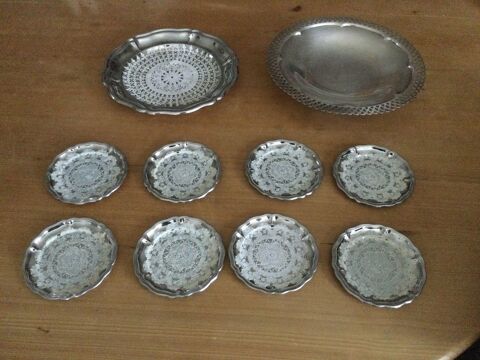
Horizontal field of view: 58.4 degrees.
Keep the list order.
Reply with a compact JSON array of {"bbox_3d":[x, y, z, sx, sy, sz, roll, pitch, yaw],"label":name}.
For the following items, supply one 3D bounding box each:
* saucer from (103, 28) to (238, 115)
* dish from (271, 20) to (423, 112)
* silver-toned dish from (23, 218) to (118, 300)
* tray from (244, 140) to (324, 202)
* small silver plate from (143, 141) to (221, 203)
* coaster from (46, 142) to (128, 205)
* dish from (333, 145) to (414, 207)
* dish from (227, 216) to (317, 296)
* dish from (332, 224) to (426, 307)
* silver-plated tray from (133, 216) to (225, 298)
[{"bbox_3d":[-0.107,-0.169,0.679,0.210,0.021,0.210,0,53,0],"label":"saucer"},{"bbox_3d":[0.164,-0.176,0.680,0.243,0.029,0.243,0,53,0],"label":"dish"},{"bbox_3d":[-0.189,0.089,0.487,0.102,0.012,0.102,0,53,0],"label":"silver-toned dish"},{"bbox_3d":[0.058,-0.011,0.564,0.102,0.012,0.102,0,53,0],"label":"tray"},{"bbox_3d":[-0.074,-0.009,0.562,0.102,0.012,0.102,0,53,0],"label":"small silver plate"},{"bbox_3d":[-0.197,-0.007,0.561,0.102,0.012,0.102,0,53,0],"label":"coaster"},{"bbox_3d":[0.173,-0.004,0.558,0.102,0.012,0.102,0,53,0],"label":"dish"},{"bbox_3d":[0.038,0.084,0.491,0.102,0.012,0.102,0,53,0],"label":"dish"},{"bbox_3d":[0.154,0.096,0.482,0.102,0.012,0.102,0,53,0],"label":"dish"},{"bbox_3d":[-0.068,0.087,0.489,0.102,0.012,0.102,0,53,0],"label":"silver-plated tray"}]

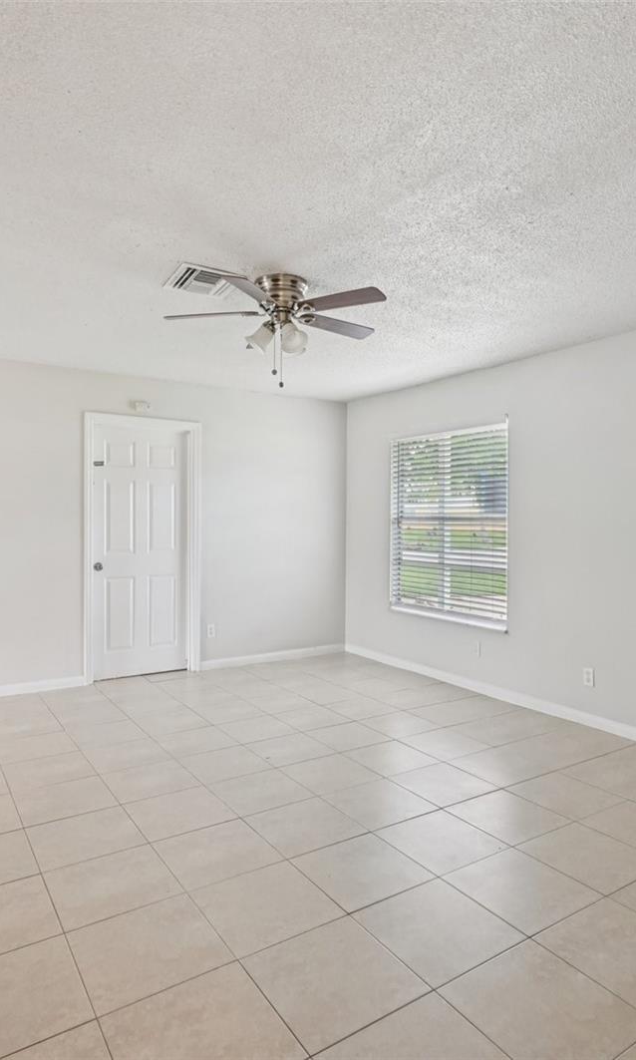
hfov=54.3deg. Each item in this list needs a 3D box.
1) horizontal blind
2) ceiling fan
[{"bbox_3d":[1.055,-0.050,5.066,0.055,1.470,1.292,0,1,-33],"label":"horizontal blind"},{"bbox_3d":[-0.158,-0.934,2.970,1.050,0.510,1.070,0,1,-33],"label":"ceiling fan"}]

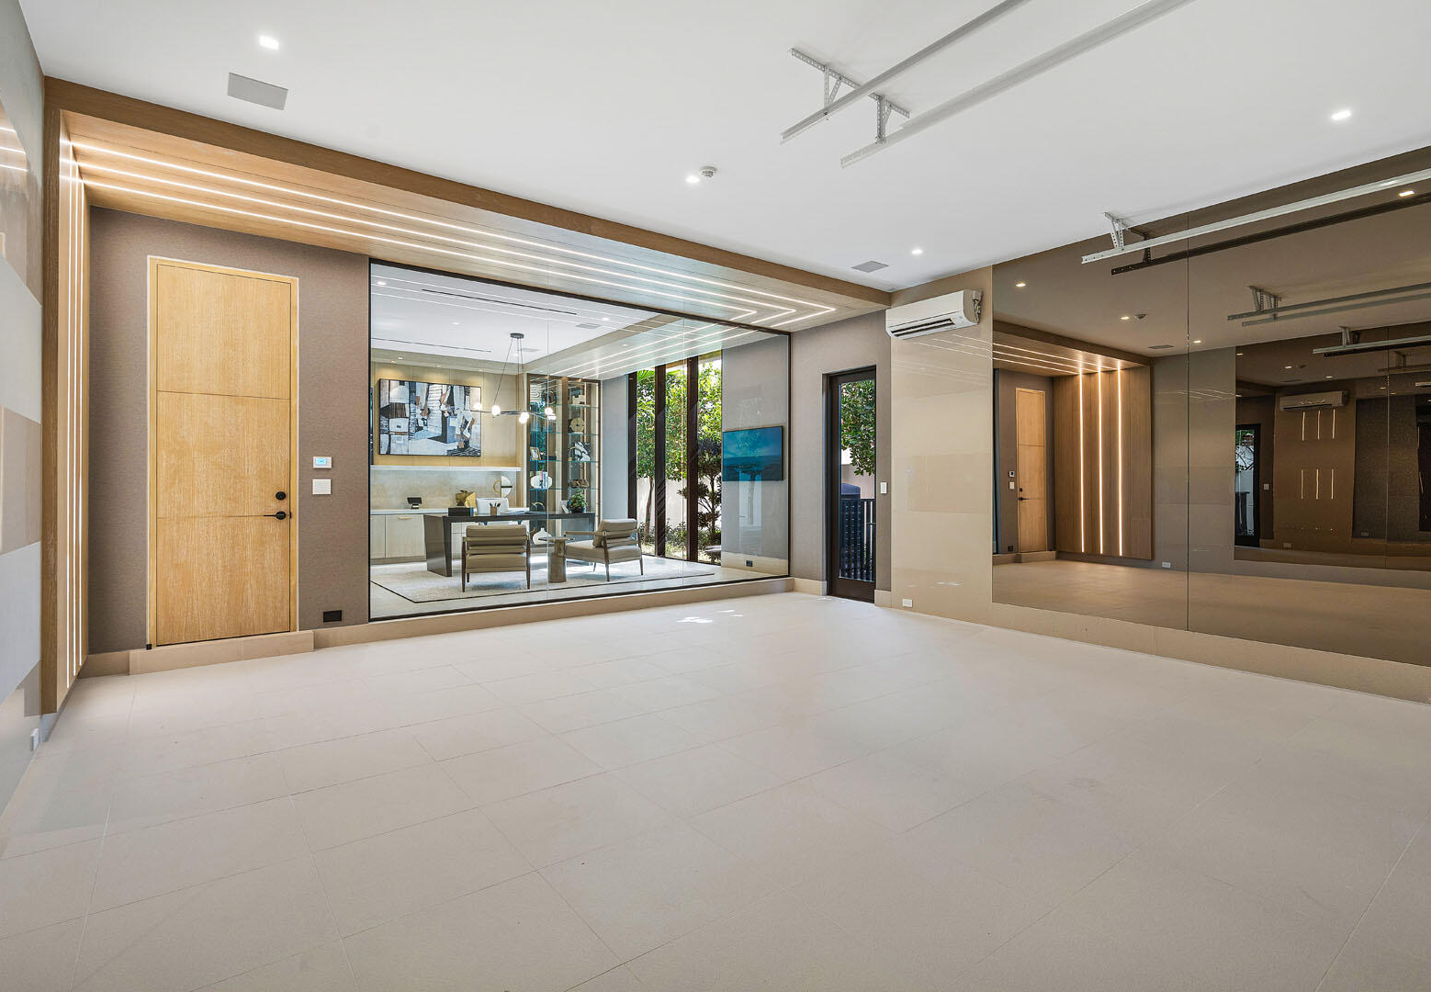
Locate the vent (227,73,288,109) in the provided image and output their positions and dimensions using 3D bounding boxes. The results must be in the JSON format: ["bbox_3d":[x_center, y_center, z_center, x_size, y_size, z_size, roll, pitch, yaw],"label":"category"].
[{"bbox_3d":[-2.531,-2.230,3.884,0.272,0.030,0.268,0,1,-37],"label":"vent"}]

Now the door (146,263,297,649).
[{"bbox_3d":[-3.719,-0.310,5.334,0.915,2.804,0.090,0,1,-37],"label":"door"}]

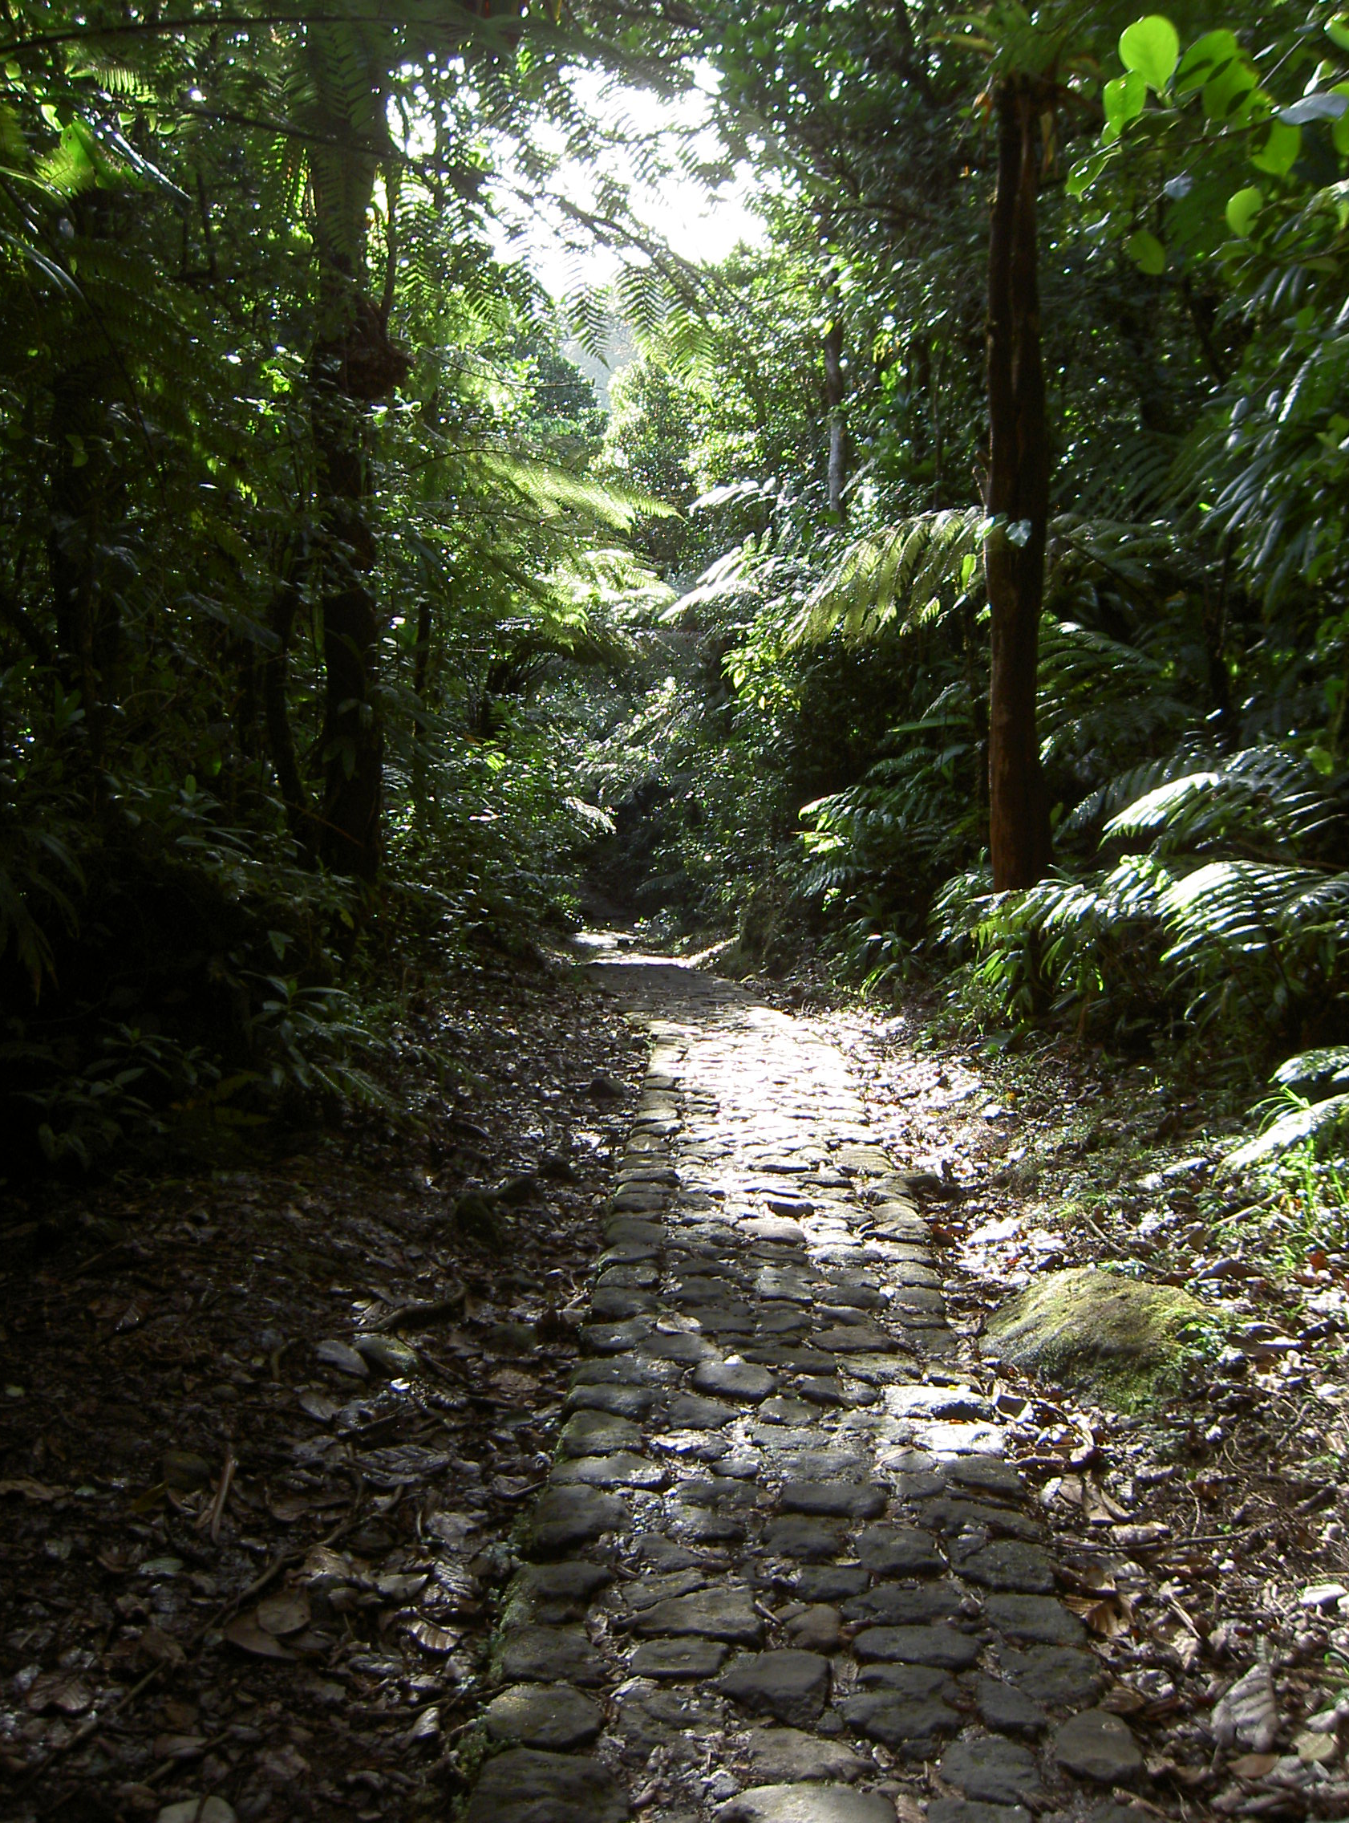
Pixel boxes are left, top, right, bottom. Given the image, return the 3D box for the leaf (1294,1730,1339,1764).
[{"bbox_3d":[0.955,1.241,2.660,0.055,0.020,0.085,8,14,37],"label":"leaf"}]

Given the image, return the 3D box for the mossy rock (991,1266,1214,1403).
[{"bbox_3d":[1.014,1.014,4.300,0.530,0.240,0.420,1,6,13],"label":"mossy rock"}]

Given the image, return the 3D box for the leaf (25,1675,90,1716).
[{"bbox_3d":[-1.020,1.299,2.966,0.105,0.035,0.085,-2,5,-19],"label":"leaf"}]

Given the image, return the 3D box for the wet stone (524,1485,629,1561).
[{"bbox_3d":[-0.194,1.208,3.527,0.200,0.100,0.190,0,5,0],"label":"wet stone"}]

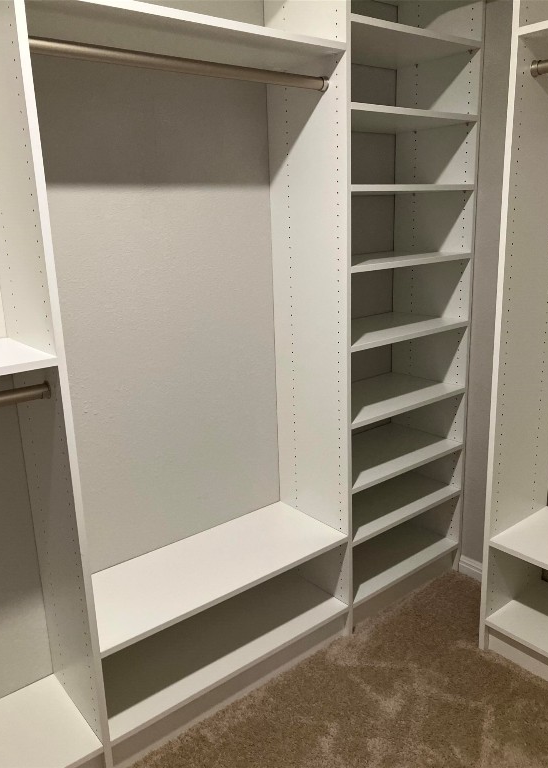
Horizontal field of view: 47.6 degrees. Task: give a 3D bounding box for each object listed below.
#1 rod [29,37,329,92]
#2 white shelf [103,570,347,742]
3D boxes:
[{"bbox_3d":[-0.195,-0.786,1.539,0.874,0.034,0.034,-14,19,-37],"label":"rod"},{"bbox_3d":[-0.195,0.827,2.016,0.879,0.020,0.356,-13,18,-37],"label":"white shelf"}]

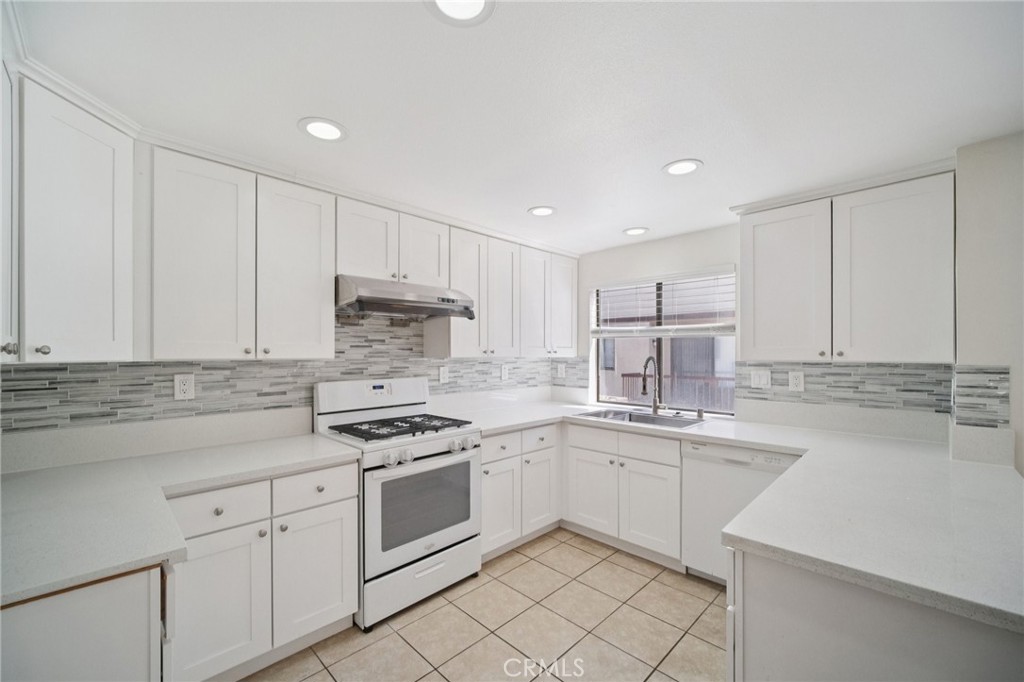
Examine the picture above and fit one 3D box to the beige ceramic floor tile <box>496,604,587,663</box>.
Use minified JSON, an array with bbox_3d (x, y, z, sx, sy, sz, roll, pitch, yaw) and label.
[{"bbox_3d":[0.149,1.466,1.994,0.336,0.010,0.336,2,-3,-45],"label":"beige ceramic floor tile"}]

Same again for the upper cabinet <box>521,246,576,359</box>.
[{"bbox_3d":[0.231,-0.310,3.592,0.320,0.924,0.770,-2,-3,45],"label":"upper cabinet"}]

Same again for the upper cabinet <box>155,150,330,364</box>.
[{"bbox_3d":[-1.339,-0.354,2.021,0.320,0.900,0.752,-2,-3,45],"label":"upper cabinet"}]

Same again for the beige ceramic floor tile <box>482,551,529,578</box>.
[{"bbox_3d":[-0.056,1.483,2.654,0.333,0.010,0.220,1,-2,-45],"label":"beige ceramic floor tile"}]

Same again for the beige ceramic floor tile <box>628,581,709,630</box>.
[{"bbox_3d":[0.866,1.466,2.217,0.338,0.010,0.334,-2,-3,45],"label":"beige ceramic floor tile"}]

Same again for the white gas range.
[{"bbox_3d":[-0.687,0.876,2.458,0.760,1.205,0.675,2,-3,-45],"label":"white gas range"}]

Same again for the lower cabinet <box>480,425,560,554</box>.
[{"bbox_3d":[-0.135,1.042,3.053,0.830,0.820,0.635,2,-3,-45],"label":"lower cabinet"}]

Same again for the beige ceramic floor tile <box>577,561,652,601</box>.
[{"bbox_3d":[0.628,1.476,2.454,0.333,0.010,0.333,1,-2,-45],"label":"beige ceramic floor tile"}]

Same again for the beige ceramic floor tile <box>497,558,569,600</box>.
[{"bbox_3d":[0.143,1.476,2.458,0.333,0.010,0.333,1,-2,-45],"label":"beige ceramic floor tile"}]

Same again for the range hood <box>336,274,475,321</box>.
[{"bbox_3d":[-0.706,-0.250,2.462,0.562,0.225,0.757,-2,-3,45],"label":"range hood"}]

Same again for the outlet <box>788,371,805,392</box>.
[{"bbox_3d":[1.832,0.262,2.562,0.010,0.122,0.078,1,-2,-45],"label":"outlet"}]

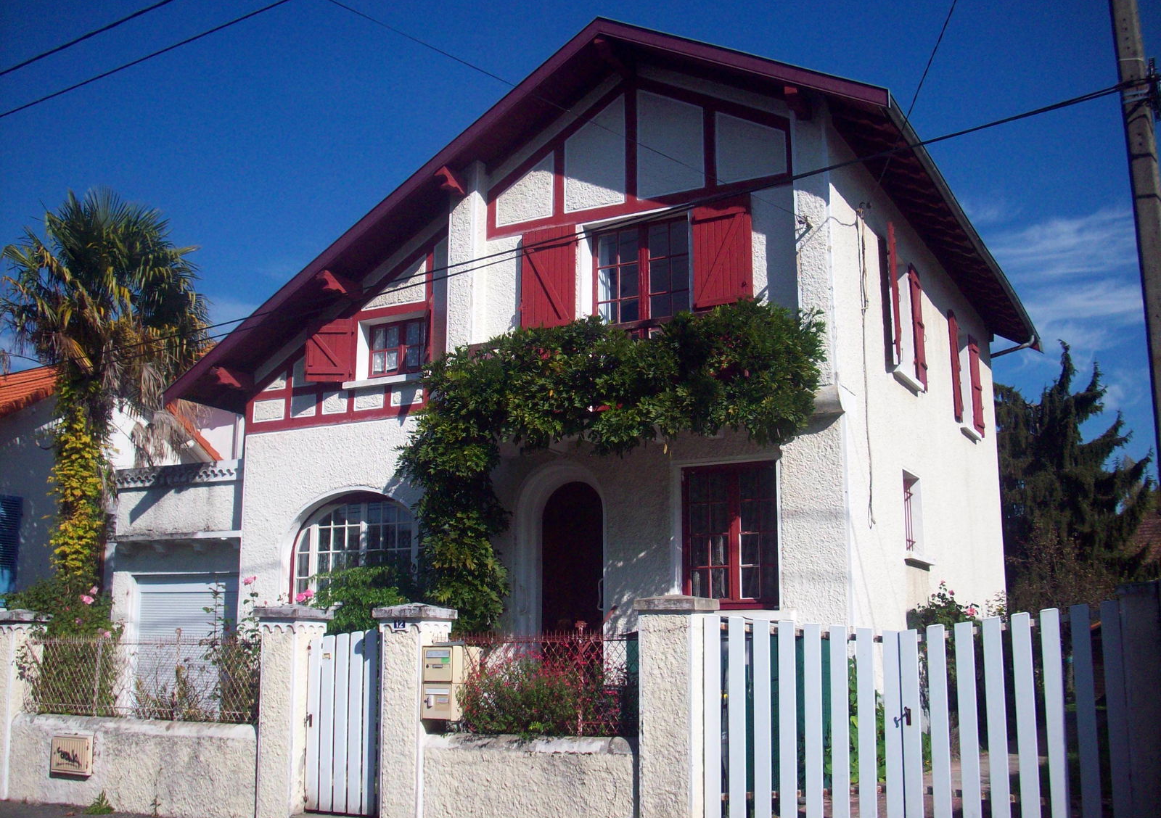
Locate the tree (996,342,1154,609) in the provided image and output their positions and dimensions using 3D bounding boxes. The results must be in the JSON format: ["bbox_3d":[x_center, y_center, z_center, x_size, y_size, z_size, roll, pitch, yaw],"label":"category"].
[{"bbox_3d":[11.465,2.701,29.006,3.800,8.750,3.800,-6,-13,27],"label":"tree"}]

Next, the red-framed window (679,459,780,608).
[{"bbox_3d":[1.660,1.406,13.767,1.170,1.620,0.120,-6,-13,27],"label":"red-framed window"}]

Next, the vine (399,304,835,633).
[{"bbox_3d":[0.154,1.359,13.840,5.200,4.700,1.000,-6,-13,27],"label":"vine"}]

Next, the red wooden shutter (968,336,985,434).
[{"bbox_3d":[6.528,-0.354,20.462,0.060,1.530,0.680,-6,-13,27],"label":"red wooden shutter"}]

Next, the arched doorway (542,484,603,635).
[{"bbox_3d":[-0.071,2.036,14.658,0.900,2.370,0.110,-6,-13,27],"label":"arched doorway"}]

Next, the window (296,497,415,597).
[{"bbox_3d":[-2.840,1.861,16.046,2.260,1.570,0.150,-6,-13,27],"label":"window"}]

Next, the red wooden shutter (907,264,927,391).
[{"bbox_3d":[4.588,-1.083,16.826,0.060,1.550,0.670,-6,-13,27],"label":"red wooden shutter"}]

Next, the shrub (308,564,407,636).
[{"bbox_3d":[-2.471,2.810,13.910,1.280,2.080,1.100,-6,-13,27],"label":"shrub"}]

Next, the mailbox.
[{"bbox_3d":[-1.075,2.248,10.231,0.298,0.603,0.390,-6,-13,27],"label":"mailbox"}]

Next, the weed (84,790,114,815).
[{"bbox_3d":[-4.397,3.568,11.300,0.330,0.220,0.220,-6,-13,27],"label":"weed"}]

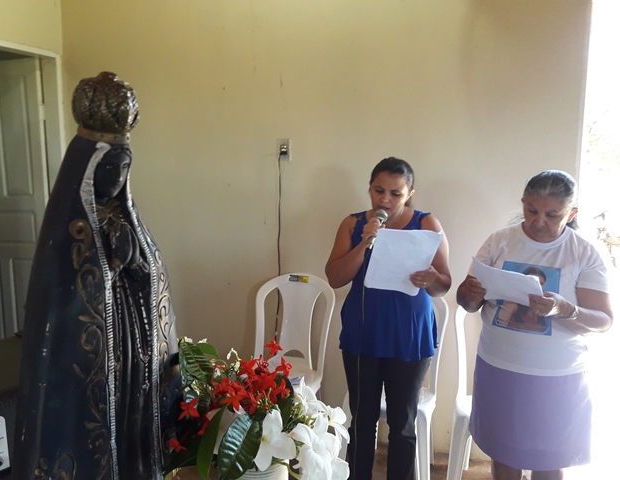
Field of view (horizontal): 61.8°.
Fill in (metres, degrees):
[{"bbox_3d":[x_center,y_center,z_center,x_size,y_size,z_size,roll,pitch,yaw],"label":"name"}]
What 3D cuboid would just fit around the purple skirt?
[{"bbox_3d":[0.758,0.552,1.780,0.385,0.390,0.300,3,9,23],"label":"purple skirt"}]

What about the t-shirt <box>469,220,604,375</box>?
[{"bbox_3d":[0.768,0.180,1.740,0.430,0.500,0.300,3,9,24],"label":"t-shirt"}]

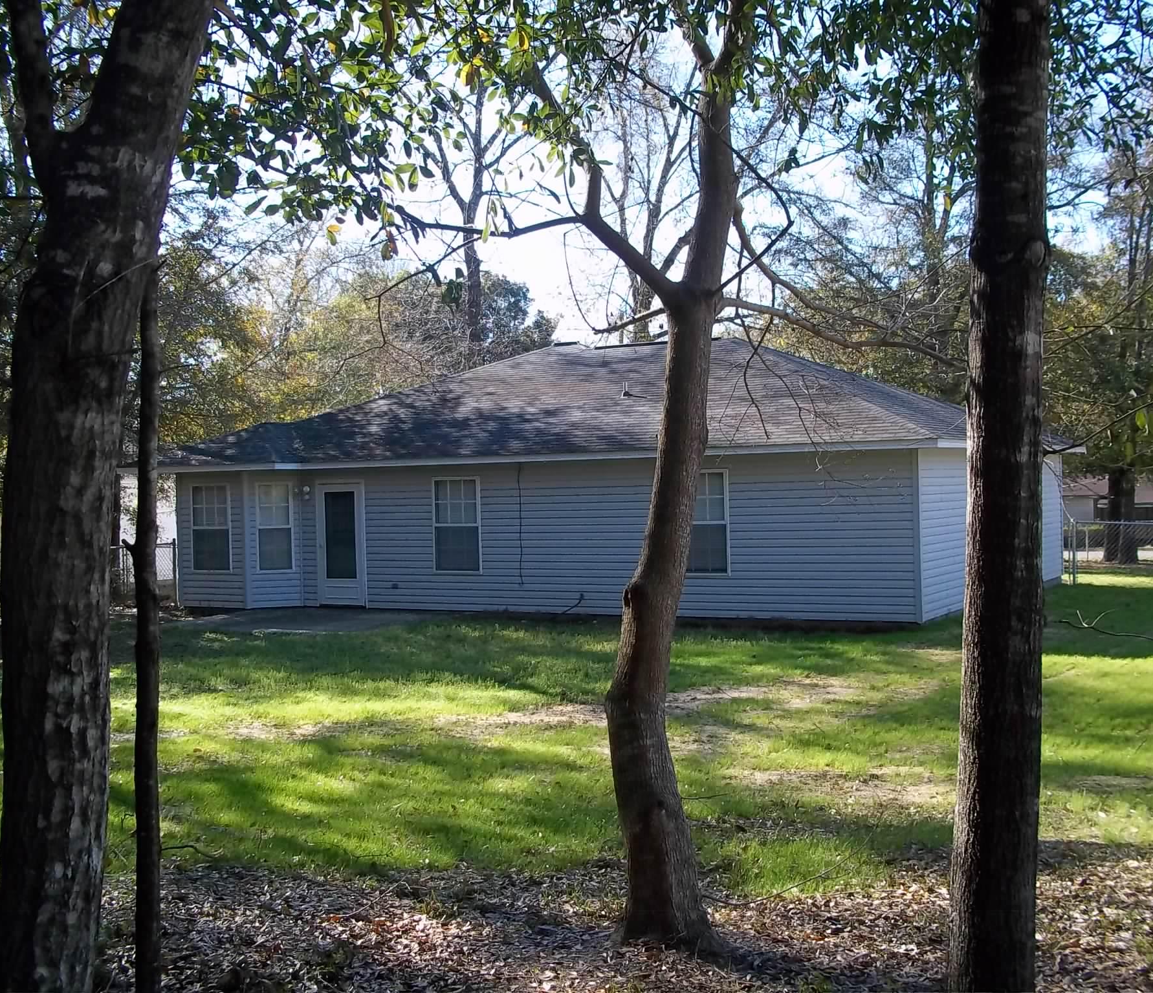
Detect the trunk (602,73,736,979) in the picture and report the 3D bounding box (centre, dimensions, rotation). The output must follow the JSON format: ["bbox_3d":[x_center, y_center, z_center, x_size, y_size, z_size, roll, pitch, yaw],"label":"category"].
[{"bbox_3d":[0.360,0.030,5.300,0.500,3.450,0.450,-2,0,0],"label":"trunk"}]

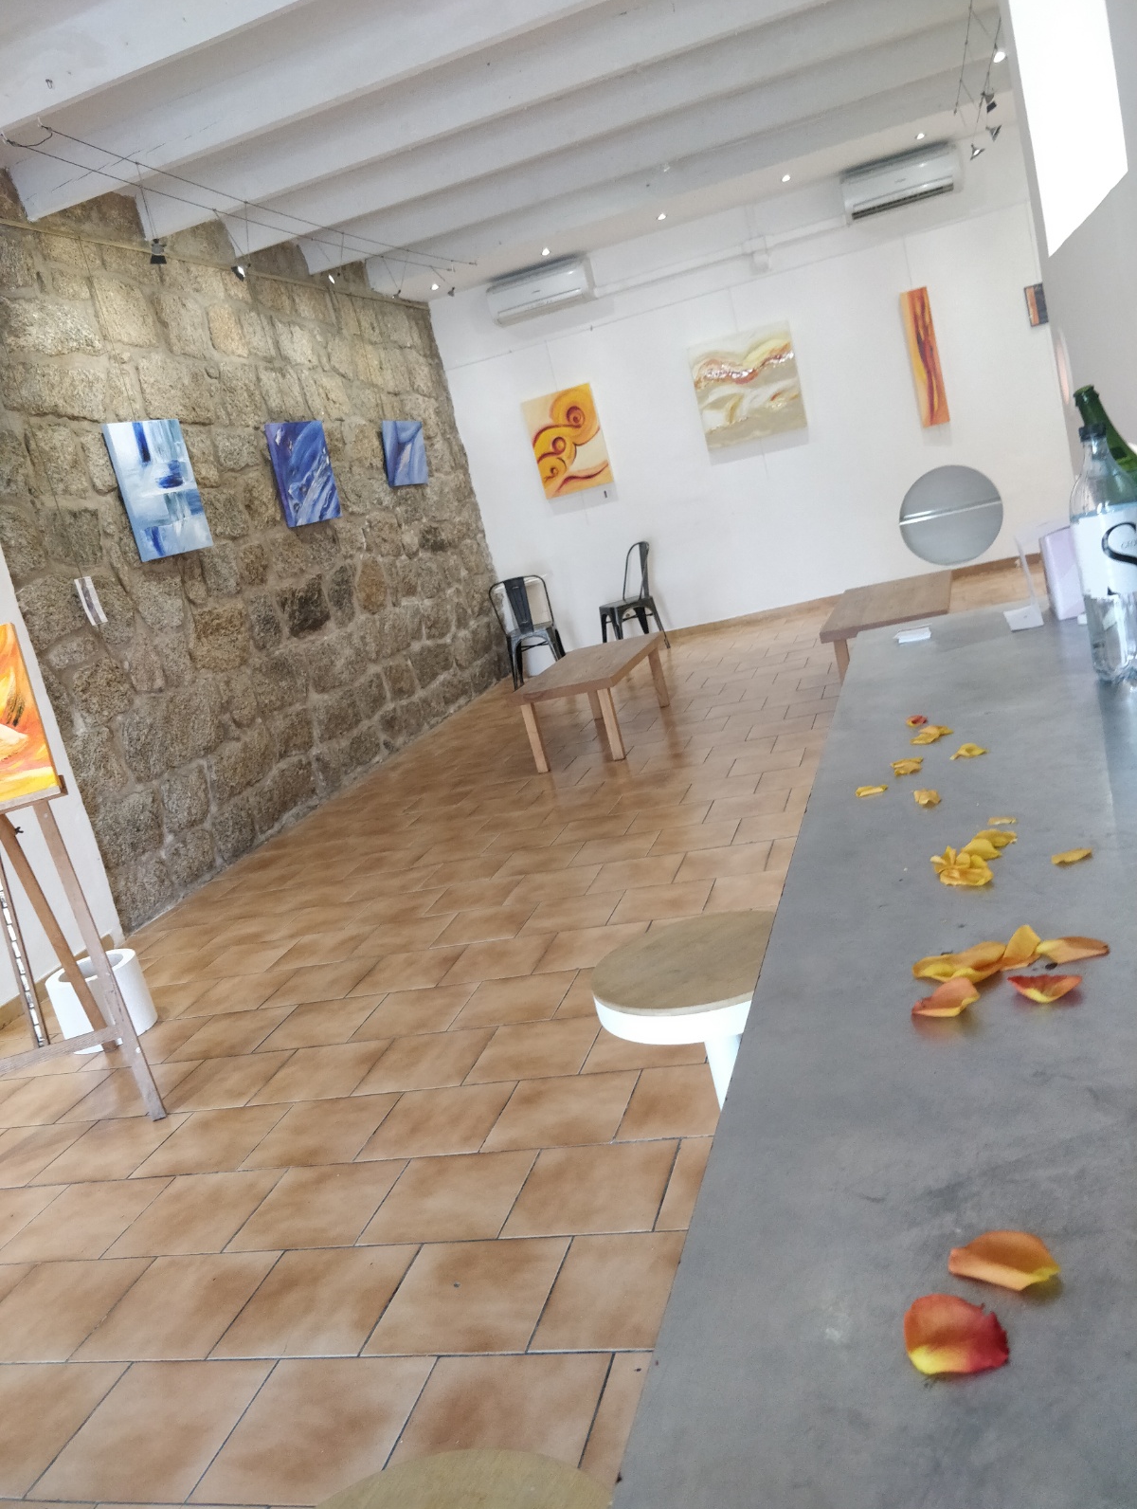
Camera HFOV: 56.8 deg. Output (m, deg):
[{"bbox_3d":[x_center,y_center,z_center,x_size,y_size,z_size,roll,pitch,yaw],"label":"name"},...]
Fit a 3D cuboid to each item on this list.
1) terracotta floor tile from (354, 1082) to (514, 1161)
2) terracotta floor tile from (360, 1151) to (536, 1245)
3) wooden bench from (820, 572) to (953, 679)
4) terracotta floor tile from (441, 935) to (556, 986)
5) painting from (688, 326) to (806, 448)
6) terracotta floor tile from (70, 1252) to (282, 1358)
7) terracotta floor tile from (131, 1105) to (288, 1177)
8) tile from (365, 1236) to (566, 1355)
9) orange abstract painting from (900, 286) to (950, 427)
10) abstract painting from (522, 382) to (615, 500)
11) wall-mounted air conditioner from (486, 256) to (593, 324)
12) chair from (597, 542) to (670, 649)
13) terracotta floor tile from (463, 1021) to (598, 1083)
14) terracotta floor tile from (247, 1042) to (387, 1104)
[{"bbox_3d":[-0.327,0.934,2.669,0.338,0.010,0.286,-10,14,18],"label":"terracotta floor tile"},{"bbox_3d":[-0.261,0.994,2.355,0.335,0.010,0.287,-10,14,18],"label":"terracotta floor tile"},{"bbox_3d":[1.774,-0.608,5.641,0.605,0.460,1.221,-8,15,26],"label":"wooden bench"},{"bbox_3d":[-0.232,0.696,3.550,0.330,0.010,0.310,-10,14,17],"label":"terracotta floor tile"},{"bbox_3d":[1.401,-2.859,8.206,0.790,0.790,0.035,-11,14,17],"label":"painting"},{"bbox_3d":[-0.824,1.173,2.236,0.339,0.010,0.293,-10,14,18],"label":"terracotta floor tile"},{"bbox_3d":[-0.961,1.054,2.857,0.330,0.010,0.310,-10,14,17],"label":"terracotta floor tile"},{"bbox_3d":[-0.189,1.056,2.047,0.333,0.013,0.297,-11,14,17],"label":"tile"},{"bbox_3d":[2.707,-2.999,7.966,0.195,1.000,0.030,-10,14,17],"label":"orange abstract painting"},{"bbox_3d":[0.001,-2.579,8.698,0.600,0.810,0.030,-10,14,17],"label":"abstract painting"},{"bbox_3d":[-0.212,-3.534,8.002,0.790,0.275,0.210,-11,14,17],"label":"wall-mounted air conditioner"},{"bbox_3d":[0.458,-1.248,8.664,0.470,0.870,0.450,-18,14,-17],"label":"chair"},{"bbox_3d":[-0.087,0.816,2.890,0.334,0.010,0.287,-10,14,19],"label":"terracotta floor tile"},{"bbox_3d":[-0.720,0.936,3.085,0.336,0.010,0.290,-10,14,18],"label":"terracotta floor tile"}]

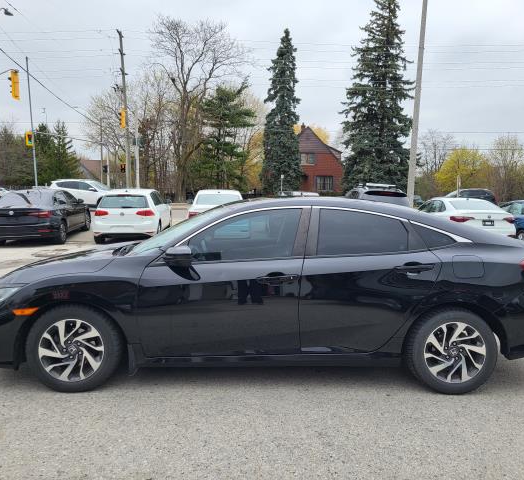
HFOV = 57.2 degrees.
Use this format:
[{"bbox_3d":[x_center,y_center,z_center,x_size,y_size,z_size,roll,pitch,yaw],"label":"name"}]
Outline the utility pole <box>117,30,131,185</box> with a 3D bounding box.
[{"bbox_3d":[-8.440,-7.307,29.457,0.320,10.794,0.320,-2,5,0],"label":"utility pole"}]

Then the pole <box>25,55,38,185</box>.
[{"bbox_3d":[-16.895,-7.991,35.434,0.210,10.597,0.210,-2,5,0],"label":"pole"}]

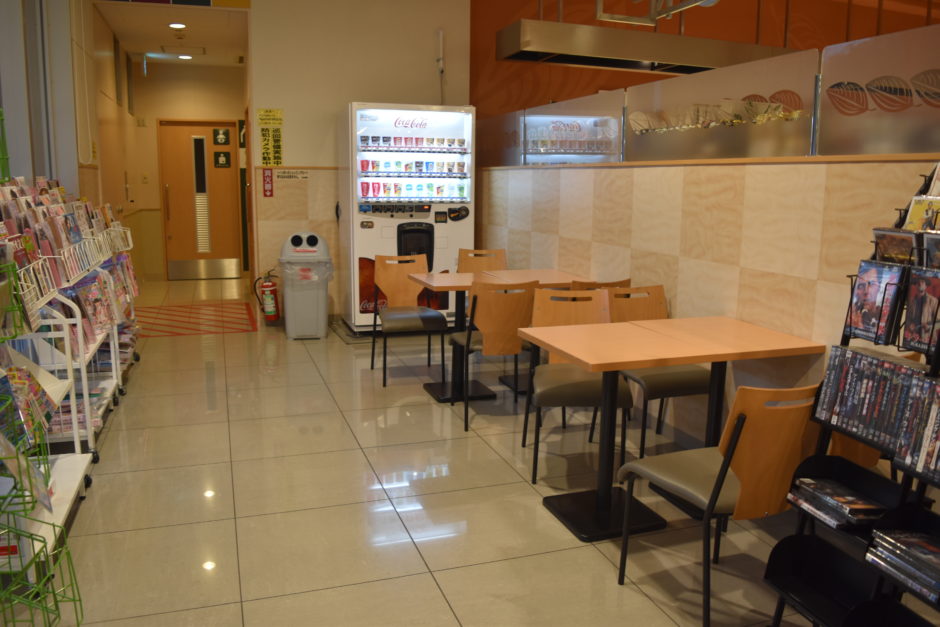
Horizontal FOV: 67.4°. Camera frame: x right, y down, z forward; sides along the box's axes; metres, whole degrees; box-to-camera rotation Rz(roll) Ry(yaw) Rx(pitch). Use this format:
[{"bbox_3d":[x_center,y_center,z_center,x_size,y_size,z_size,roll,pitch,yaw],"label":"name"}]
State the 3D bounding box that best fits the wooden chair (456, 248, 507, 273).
[{"bbox_3d":[0.103,-0.053,5.041,0.430,0.770,0.520,0,11,-5],"label":"wooden chair"}]

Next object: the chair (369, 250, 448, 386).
[{"bbox_3d":[-0.396,0.034,4.525,0.430,0.770,0.520,-2,11,-16],"label":"chair"}]

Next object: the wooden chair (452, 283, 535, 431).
[{"bbox_3d":[0.139,0.180,3.791,0.430,0.770,0.520,-1,11,-11],"label":"wooden chair"}]

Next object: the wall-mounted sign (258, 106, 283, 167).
[{"bbox_3d":[-1.612,-1.428,5.720,0.205,0.475,0.015,-3,11,-20],"label":"wall-mounted sign"}]

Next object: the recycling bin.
[{"bbox_3d":[-1.387,-0.249,5.917,0.420,0.870,0.420,-2,10,-17],"label":"recycling bin"}]

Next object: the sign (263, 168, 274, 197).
[{"bbox_3d":[-1.747,-1.129,6.116,0.086,0.240,0.010,-3,11,-20],"label":"sign"}]

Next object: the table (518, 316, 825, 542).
[{"bbox_3d":[0.742,0.433,2.746,0.980,0.700,0.595,-3,11,-20],"label":"table"}]

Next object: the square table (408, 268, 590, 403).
[{"bbox_3d":[0.169,0.131,4.392,0.985,0.705,0.620,-3,11,-20],"label":"square table"}]

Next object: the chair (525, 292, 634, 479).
[{"bbox_3d":[0.481,0.307,3.220,0.420,0.775,0.530,0,10,-7],"label":"chair"}]

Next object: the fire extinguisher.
[{"bbox_3d":[-1.690,-0.142,5.870,0.200,0.480,0.155,-3,11,-20],"label":"fire extinguisher"}]

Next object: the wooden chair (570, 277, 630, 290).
[{"bbox_3d":[0.617,0.166,4.032,0.420,0.775,0.520,-2,11,-18],"label":"wooden chair"}]

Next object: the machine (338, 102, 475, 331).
[{"bbox_3d":[-0.551,-0.777,5.946,1.000,1.840,0.620,-3,11,-20],"label":"machine"}]

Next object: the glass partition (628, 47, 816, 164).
[{"bbox_3d":[1.099,-0.935,3.342,0.020,0.400,1.350,-3,11,-20],"label":"glass partition"}]

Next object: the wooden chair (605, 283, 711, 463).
[{"bbox_3d":[0.875,0.294,3.249,0.430,0.770,0.520,-3,11,-20],"label":"wooden chair"}]

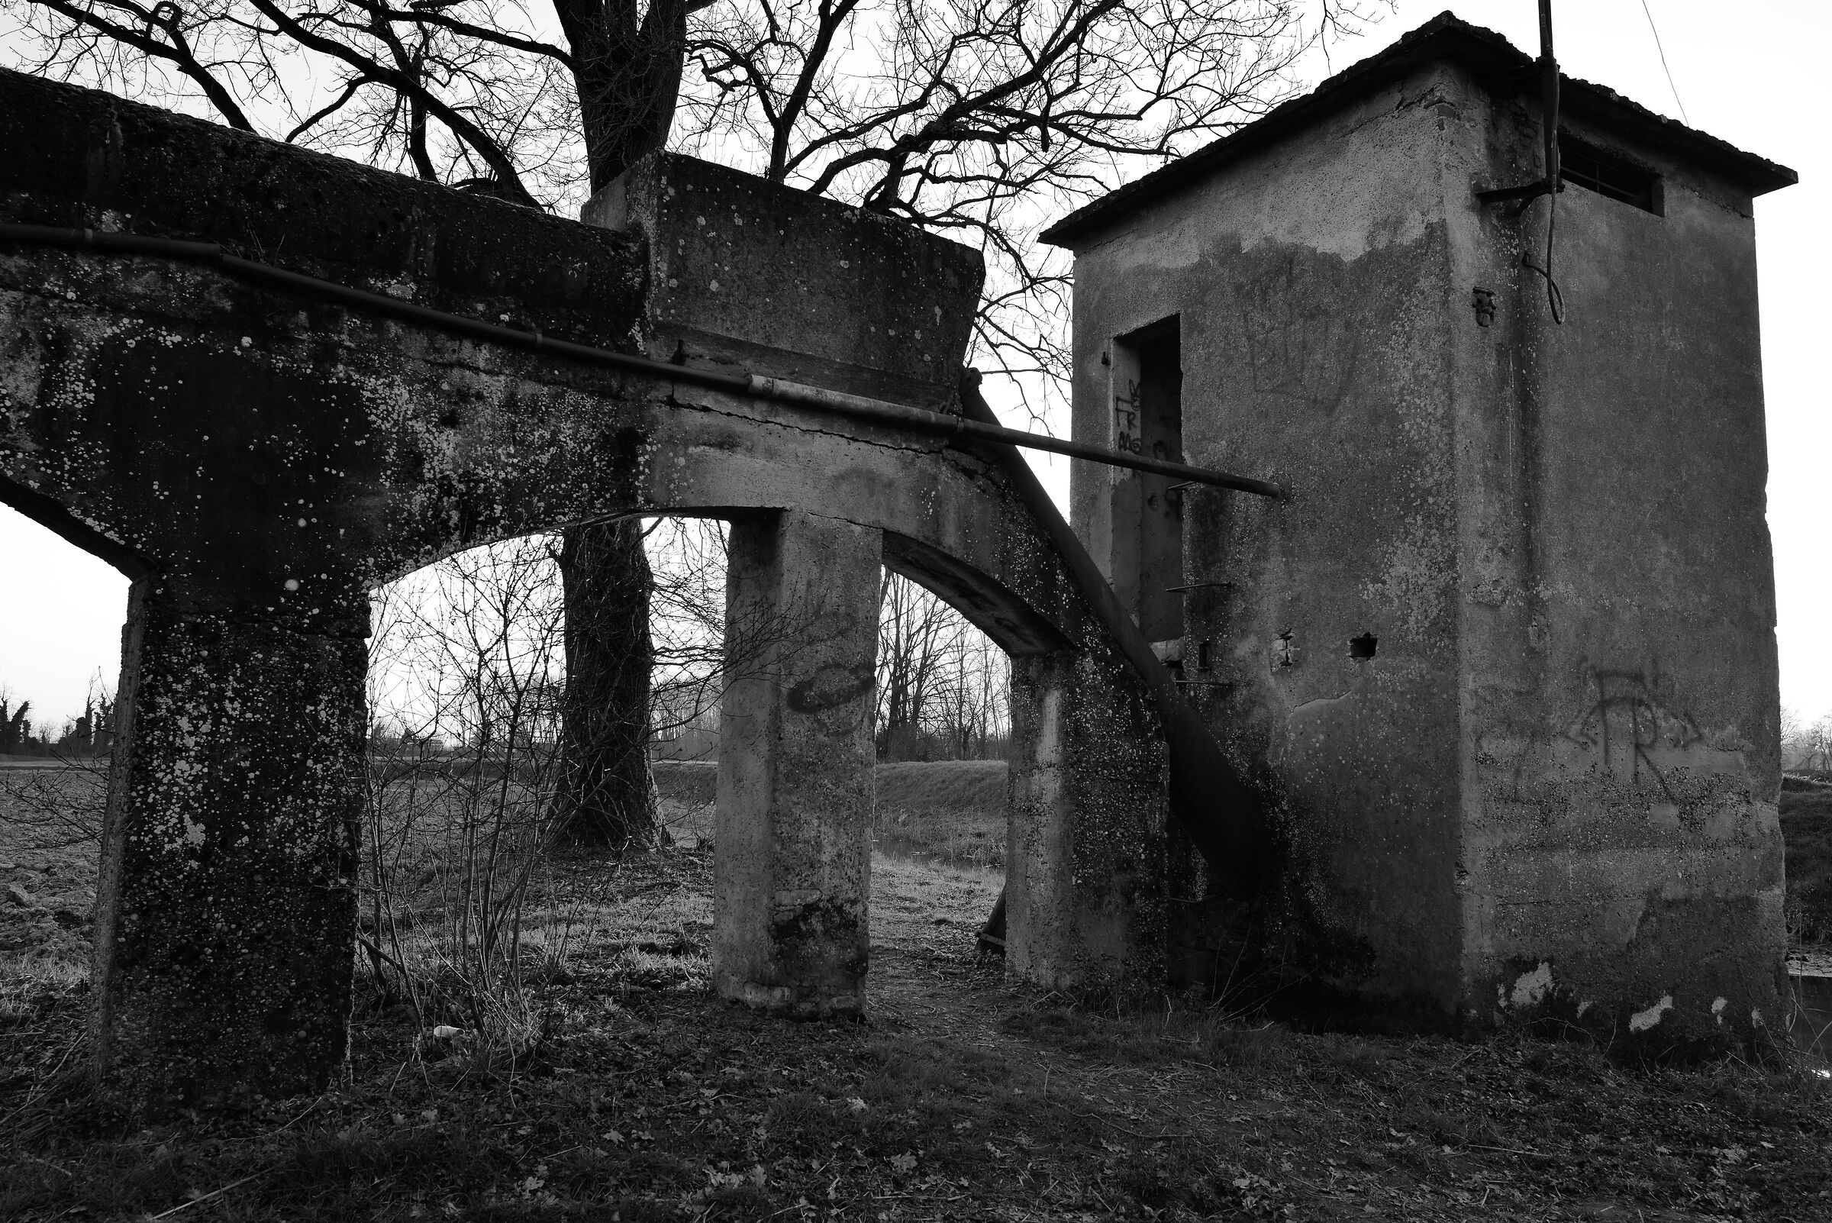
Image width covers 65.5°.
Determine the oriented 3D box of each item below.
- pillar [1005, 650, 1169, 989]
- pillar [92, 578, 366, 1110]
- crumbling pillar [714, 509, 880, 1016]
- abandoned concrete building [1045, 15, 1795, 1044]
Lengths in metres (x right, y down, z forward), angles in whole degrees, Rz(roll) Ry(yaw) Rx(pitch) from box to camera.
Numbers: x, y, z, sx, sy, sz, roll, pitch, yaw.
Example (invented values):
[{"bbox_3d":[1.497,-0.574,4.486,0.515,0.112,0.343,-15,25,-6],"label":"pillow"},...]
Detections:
[{"bbox_3d":[0.981,1.173,8.125,0.735,1.830,0.535,6,-8,-36],"label":"pillar"},{"bbox_3d":[-2.625,0.839,5.483,0.770,1.900,0.560,6,-8,-36],"label":"pillar"},{"bbox_3d":[-0.582,0.745,7.004,0.550,2.340,0.540,6,-8,-36],"label":"crumbling pillar"},{"bbox_3d":[3.332,-0.250,9.817,3.506,5.336,3.702,5,-8,-31],"label":"abandoned concrete building"}]

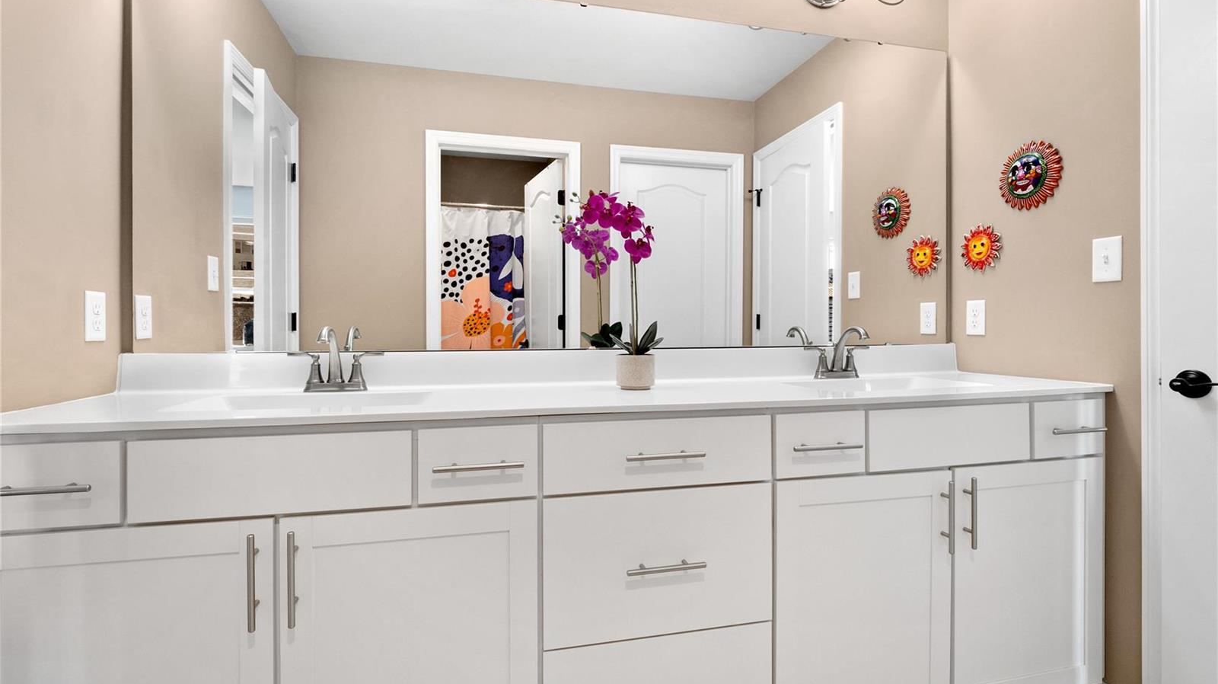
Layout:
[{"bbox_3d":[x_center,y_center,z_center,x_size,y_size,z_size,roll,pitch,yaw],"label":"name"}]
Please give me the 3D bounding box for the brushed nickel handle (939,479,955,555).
[{"bbox_3d":[0.820,0.422,1.308,0.012,0.173,0.036,0,1,-13],"label":"brushed nickel handle"}]

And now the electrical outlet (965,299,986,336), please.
[{"bbox_3d":[1.225,-0.081,1.812,0.009,0.116,0.071,0,1,-13],"label":"electrical outlet"}]

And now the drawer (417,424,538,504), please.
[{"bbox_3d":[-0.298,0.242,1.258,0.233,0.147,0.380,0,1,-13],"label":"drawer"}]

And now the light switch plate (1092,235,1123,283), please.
[{"bbox_3d":[1.309,-0.217,1.427,0.012,0.116,0.071,0,1,-13],"label":"light switch plate"}]

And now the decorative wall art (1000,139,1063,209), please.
[{"bbox_3d":[1.291,-0.509,1.665,0.032,0.208,0.197,-1,1,-13],"label":"decorative wall art"}]

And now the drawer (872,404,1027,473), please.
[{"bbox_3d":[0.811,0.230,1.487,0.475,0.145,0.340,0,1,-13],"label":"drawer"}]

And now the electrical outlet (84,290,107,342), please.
[{"bbox_3d":[-1.217,-0.060,1.289,0.009,0.116,0.071,0,1,-13],"label":"electrical outlet"}]

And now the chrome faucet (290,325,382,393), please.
[{"bbox_3d":[-0.706,0.045,1.371,0.233,0.167,0.183,-1,1,-13],"label":"chrome faucet"}]

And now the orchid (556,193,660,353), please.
[{"bbox_3d":[0.020,-0.184,1.454,0.258,0.431,0.180,-1,1,-13],"label":"orchid"}]

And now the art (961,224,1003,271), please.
[{"bbox_3d":[1.260,-0.317,1.836,0.022,0.159,0.152,-1,1,-13],"label":"art"}]

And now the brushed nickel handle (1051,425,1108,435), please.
[{"bbox_3d":[1.216,0.229,1.409,0.177,0.013,0.036,-1,1,-13],"label":"brushed nickel handle"}]

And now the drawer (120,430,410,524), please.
[{"bbox_3d":[-0.625,0.248,1.022,0.474,0.146,0.020,-1,1,-13],"label":"drawer"}]

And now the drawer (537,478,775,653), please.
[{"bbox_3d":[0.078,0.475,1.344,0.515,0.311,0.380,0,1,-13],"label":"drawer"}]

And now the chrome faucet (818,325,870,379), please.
[{"bbox_3d":[0.762,0.035,1.692,0.239,0.163,0.203,-1,1,-13],"label":"chrome faucet"}]

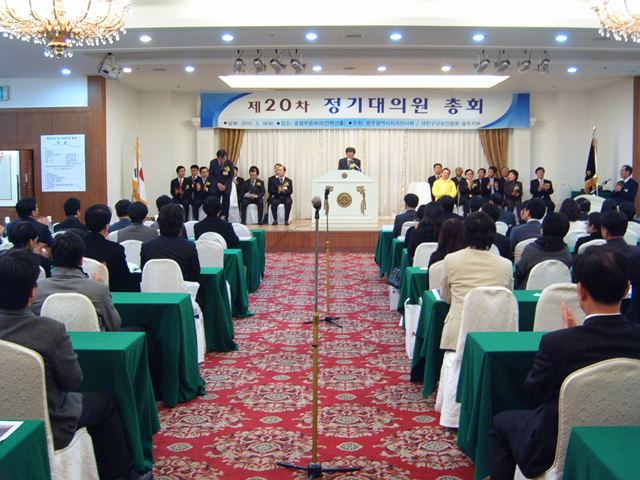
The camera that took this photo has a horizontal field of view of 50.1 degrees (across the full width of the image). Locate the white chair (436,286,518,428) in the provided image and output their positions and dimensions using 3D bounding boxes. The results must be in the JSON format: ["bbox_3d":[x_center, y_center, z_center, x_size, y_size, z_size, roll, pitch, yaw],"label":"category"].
[{"bbox_3d":[1.070,0.711,4.477,0.490,0.920,0.560,0,6,1],"label":"white chair"}]

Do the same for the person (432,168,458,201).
[{"bbox_3d":[2.974,-1.044,16.236,0.580,1.300,0.720,0,6,1],"label":"person"}]

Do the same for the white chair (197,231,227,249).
[{"bbox_3d":[-1.320,0.343,8.726,0.460,0.920,0.560,0,6,1],"label":"white chair"}]

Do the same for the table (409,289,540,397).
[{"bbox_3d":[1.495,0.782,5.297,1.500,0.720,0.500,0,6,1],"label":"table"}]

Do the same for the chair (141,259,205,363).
[{"bbox_3d":[-1.308,0.603,6.089,0.460,0.920,0.560,0,6,5],"label":"chair"}]

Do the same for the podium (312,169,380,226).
[{"bbox_3d":[0.566,-0.911,15.193,1.430,1.250,0.650,0,6,1],"label":"podium"}]

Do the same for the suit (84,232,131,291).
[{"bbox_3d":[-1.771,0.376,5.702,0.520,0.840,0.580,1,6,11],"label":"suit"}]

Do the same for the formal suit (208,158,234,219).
[{"bbox_3d":[-2.136,-1.080,14.835,0.540,1.420,0.380,0,6,1],"label":"formal suit"}]

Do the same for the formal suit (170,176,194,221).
[{"bbox_3d":[-3.312,-0.986,16.357,0.530,1.050,0.620,-1,6,-14],"label":"formal suit"}]

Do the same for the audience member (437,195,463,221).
[{"bbox_3d":[1.788,0.004,9.519,0.500,1.290,0.750,-1,6,-4],"label":"audience member"}]

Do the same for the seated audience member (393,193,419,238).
[{"bbox_3d":[1.278,-0.029,10.398,0.550,1.330,0.750,0,6,-3],"label":"seated audience member"}]

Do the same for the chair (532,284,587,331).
[{"bbox_3d":[1.583,0.731,4.795,0.460,0.920,0.560,0,6,-2],"label":"chair"}]

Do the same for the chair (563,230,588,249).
[{"bbox_3d":[3.092,0.329,8.120,0.480,0.920,0.560,0,6,1],"label":"chair"}]

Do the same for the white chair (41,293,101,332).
[{"bbox_3d":[-1.582,0.749,4.646,0.430,0.910,0.550,0,6,1],"label":"white chair"}]

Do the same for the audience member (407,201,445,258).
[{"bbox_3d":[1.170,0.257,7.612,0.530,1.310,0.750,0,6,-1],"label":"audience member"}]

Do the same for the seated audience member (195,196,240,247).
[{"bbox_3d":[-1.295,0.119,8.905,0.570,1.330,0.750,0,6,1],"label":"seated audience member"}]

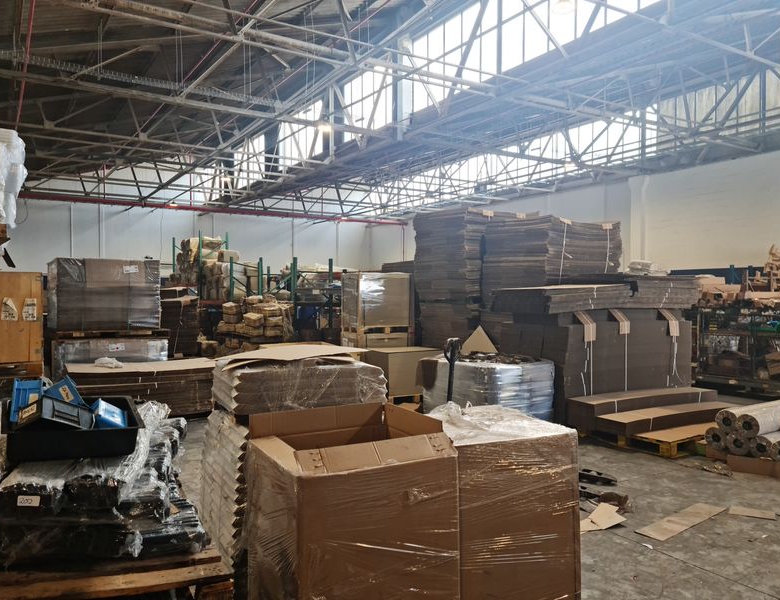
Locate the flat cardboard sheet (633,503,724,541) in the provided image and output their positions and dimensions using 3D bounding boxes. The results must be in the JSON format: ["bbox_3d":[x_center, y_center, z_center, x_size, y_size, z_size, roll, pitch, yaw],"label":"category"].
[{"bbox_3d":[1.991,1.499,4.245,0.920,0.018,0.183,0,1,-39],"label":"flat cardboard sheet"}]

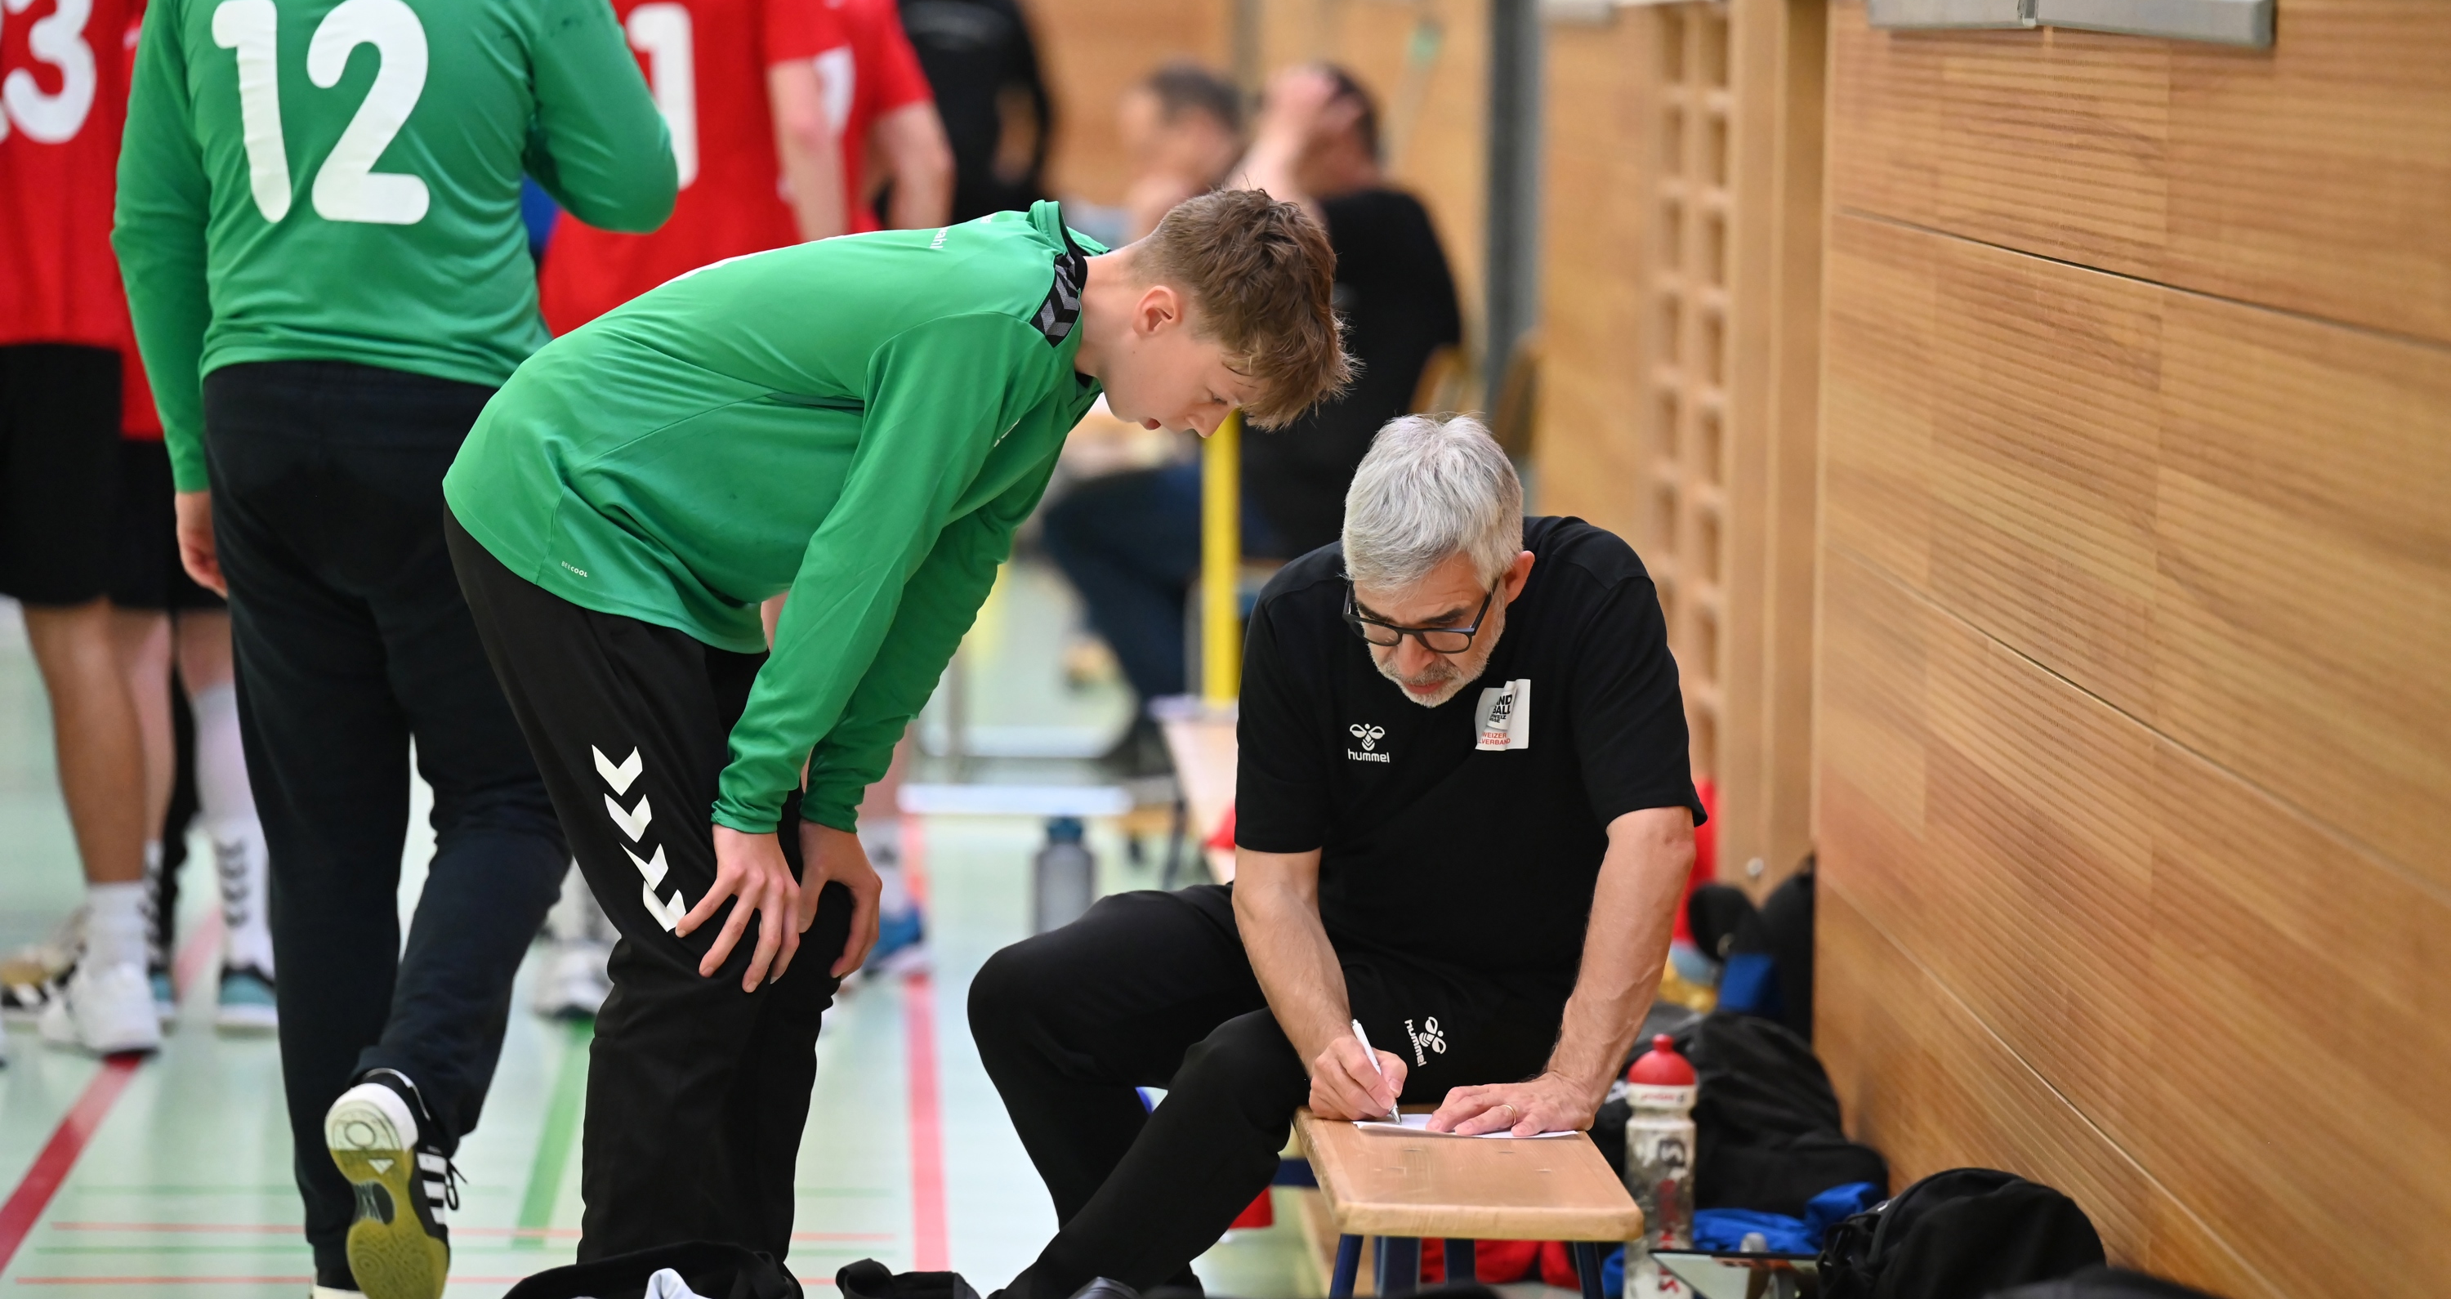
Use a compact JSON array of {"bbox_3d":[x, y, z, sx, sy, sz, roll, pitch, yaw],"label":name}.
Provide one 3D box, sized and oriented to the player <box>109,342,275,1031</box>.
[{"bbox_3d":[-1.349,-0.358,18.000,0.500,1.700,0.360,1,3,7],"label":"player"}]

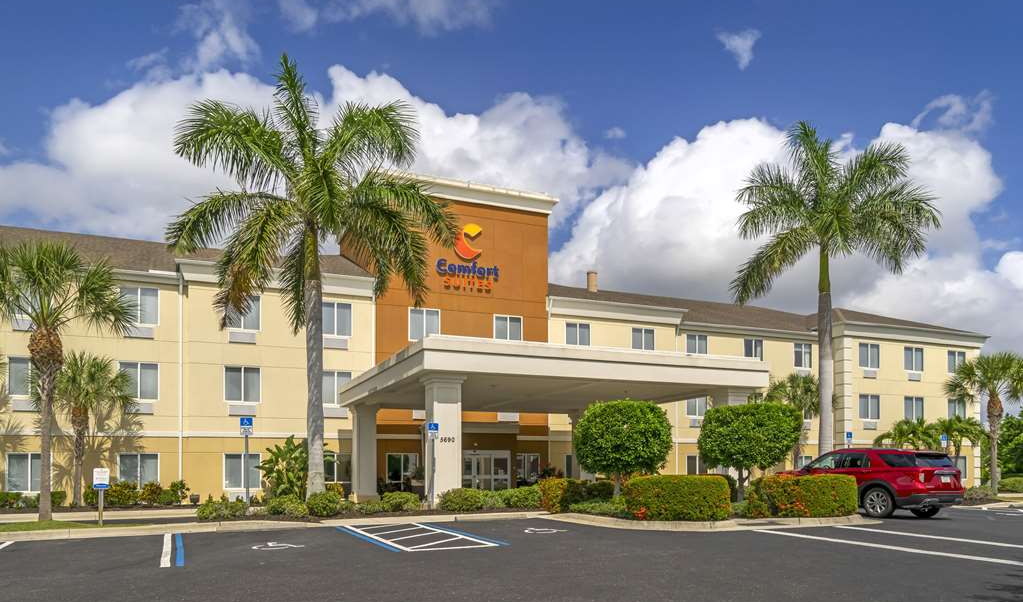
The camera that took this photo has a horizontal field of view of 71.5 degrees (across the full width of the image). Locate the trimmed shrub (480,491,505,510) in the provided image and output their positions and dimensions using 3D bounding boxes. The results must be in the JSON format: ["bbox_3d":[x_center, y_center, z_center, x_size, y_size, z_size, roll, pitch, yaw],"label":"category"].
[{"bbox_3d":[-0.511,5.364,19.100,0.710,0.522,0.852,0,-5,0],"label":"trimmed shrub"}]

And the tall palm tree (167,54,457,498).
[{"bbox_3d":[-5.884,-0.544,20.900,8.300,13.100,8.300,0,-9,0],"label":"tall palm tree"}]

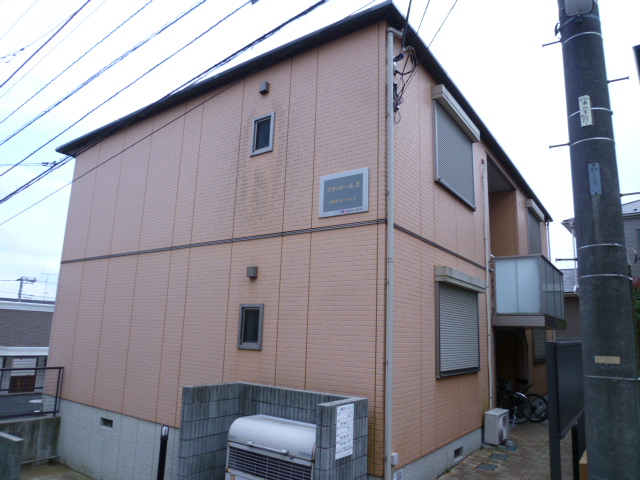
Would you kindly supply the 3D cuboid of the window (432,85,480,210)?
[{"bbox_3d":[2.425,-1.493,7.796,0.220,1.570,2.150,-6,-14,35],"label":"window"}]

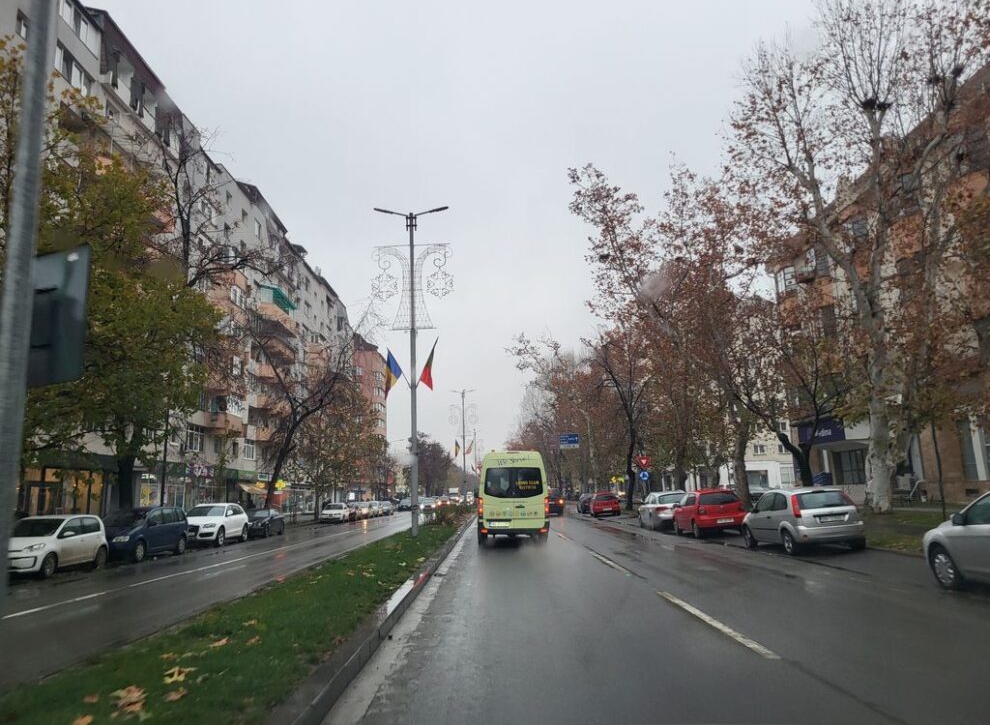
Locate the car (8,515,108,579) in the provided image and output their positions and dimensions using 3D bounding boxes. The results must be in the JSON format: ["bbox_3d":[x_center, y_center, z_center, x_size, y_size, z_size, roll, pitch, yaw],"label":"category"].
[{"bbox_3d":[-11.687,4.756,19.462,1.645,1.500,3.570,-2,-10,0],"label":"car"}]

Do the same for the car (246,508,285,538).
[{"bbox_3d":[-11.969,8.146,37.852,1.760,1.390,4.420,-2,-10,0],"label":"car"}]

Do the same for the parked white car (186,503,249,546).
[{"bbox_3d":[-11.255,6.394,29.364,1.890,1.650,4.630,-1,-10,-1],"label":"parked white car"}]

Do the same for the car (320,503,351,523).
[{"bbox_3d":[-12.475,11.785,58.027,1.730,1.420,4.450,-2,-10,-2],"label":"car"}]

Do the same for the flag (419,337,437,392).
[{"bbox_3d":[-2.388,0.072,26.710,0.680,1.950,0.300,-2,-10,0],"label":"flag"}]

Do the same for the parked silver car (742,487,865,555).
[{"bbox_3d":[7.381,3.831,18.211,1.690,1.450,3.920,-2,-10,-2],"label":"parked silver car"}]

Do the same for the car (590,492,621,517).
[{"bbox_3d":[6.732,8.744,46.222,1.700,1.460,4.100,-2,-10,3],"label":"car"}]

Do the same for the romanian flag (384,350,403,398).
[{"bbox_3d":[-3.636,0.412,26.648,0.680,1.900,0.300,-2,-10,0],"label":"romanian flag"}]

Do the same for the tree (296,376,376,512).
[{"bbox_3d":[-13.056,6.690,58.164,6.200,11.200,6.000,-1,-10,-1],"label":"tree"}]

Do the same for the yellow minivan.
[{"bbox_3d":[0.505,4.258,23.724,2.000,2.680,6.400,-1,-10,-1],"label":"yellow minivan"}]

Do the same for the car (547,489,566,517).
[{"bbox_3d":[3.703,9.695,51.113,1.800,1.600,4.300,-1,-10,-1],"label":"car"}]

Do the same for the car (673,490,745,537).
[{"bbox_3d":[7.120,5.051,24.901,1.690,1.440,3.930,-2,-10,0],"label":"car"}]

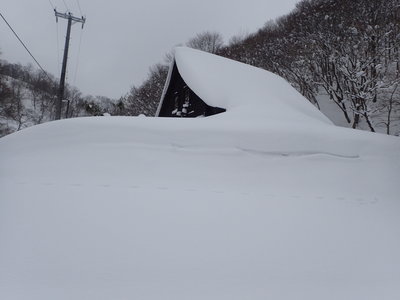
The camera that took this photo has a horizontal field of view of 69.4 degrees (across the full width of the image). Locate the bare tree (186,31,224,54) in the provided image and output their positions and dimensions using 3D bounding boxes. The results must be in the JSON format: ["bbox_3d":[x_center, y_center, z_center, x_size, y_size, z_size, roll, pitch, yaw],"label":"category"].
[{"bbox_3d":[0.400,-10.400,38.000,5.200,9.500,5.000,5,0,0],"label":"bare tree"}]

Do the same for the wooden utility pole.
[{"bbox_3d":[-8.250,-4.100,17.500,1.750,8.400,0.400,6,0,-22],"label":"wooden utility pole"}]

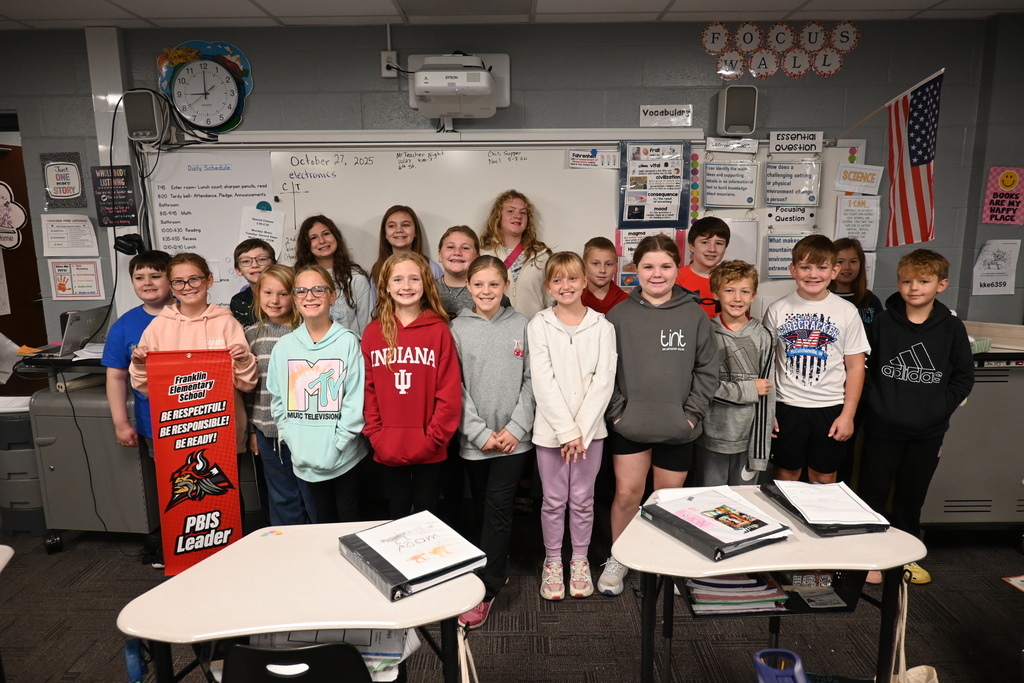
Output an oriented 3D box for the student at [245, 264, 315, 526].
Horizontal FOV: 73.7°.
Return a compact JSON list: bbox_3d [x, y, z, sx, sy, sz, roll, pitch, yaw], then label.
[{"bbox_3d":[-0.964,0.358,2.940,0.320,1.369,0.260,-2,10,-10],"label":"student"}]

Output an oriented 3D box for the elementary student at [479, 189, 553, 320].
[{"bbox_3d":[0.032,0.136,3.018,0.420,1.580,0.280,-1,10,-3],"label":"elementary student"}]

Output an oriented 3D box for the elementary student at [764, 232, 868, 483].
[{"bbox_3d":[1.198,0.266,2.769,0.410,1.382,0.280,3,11,21],"label":"elementary student"}]

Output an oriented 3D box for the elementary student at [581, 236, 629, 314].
[{"bbox_3d":[0.428,0.256,3.155,0.390,1.466,0.270,0,9,3],"label":"elementary student"}]

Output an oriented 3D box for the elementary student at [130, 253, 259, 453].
[{"bbox_3d":[-1.206,0.330,2.673,0.440,1.345,0.330,-5,11,-21],"label":"elementary student"}]

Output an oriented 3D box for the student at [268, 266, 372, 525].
[{"bbox_3d":[-0.736,0.357,2.618,0.380,1.298,0.280,-3,10,-15],"label":"student"}]

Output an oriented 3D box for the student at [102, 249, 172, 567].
[{"bbox_3d":[-1.592,0.310,3.074,0.410,1.435,0.290,-3,10,-14],"label":"student"}]

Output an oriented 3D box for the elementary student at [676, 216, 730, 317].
[{"bbox_3d":[0.921,0.201,3.206,0.410,1.546,0.280,1,10,8],"label":"elementary student"}]

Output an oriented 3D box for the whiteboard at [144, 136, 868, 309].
[{"bbox_3d":[-0.035,-0.403,3.523,3.670,1.200,0.060,-1,10,0],"label":"whiteboard"}]

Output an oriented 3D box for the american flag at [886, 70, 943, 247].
[{"bbox_3d":[1.602,-0.701,2.764,0.090,0.650,0.400,-1,10,0],"label":"american flag"}]

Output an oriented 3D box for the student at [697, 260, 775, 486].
[{"bbox_3d":[0.879,0.324,2.737,0.370,1.285,0.280,2,10,16],"label":"student"}]

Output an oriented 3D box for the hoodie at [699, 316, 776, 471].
[{"bbox_3d":[0.913,0.214,2.803,0.320,0.630,0.270,2,10,14],"label":"hoodie"}]

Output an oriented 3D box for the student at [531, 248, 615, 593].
[{"bbox_3d":[0.246,0.341,2.825,0.365,1.412,0.270,0,9,2],"label":"student"}]

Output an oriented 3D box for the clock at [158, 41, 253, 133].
[{"bbox_3d":[-1.507,-1.253,3.357,0.465,0.445,0.060,-1,10,0],"label":"clock"}]

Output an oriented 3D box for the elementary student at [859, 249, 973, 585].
[{"bbox_3d":[1.569,0.295,2.734,0.410,1.327,0.290,4,11,24],"label":"elementary student"}]

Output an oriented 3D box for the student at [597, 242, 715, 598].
[{"bbox_3d":[0.568,0.287,2.659,0.430,1.392,0.290,1,10,11],"label":"student"}]

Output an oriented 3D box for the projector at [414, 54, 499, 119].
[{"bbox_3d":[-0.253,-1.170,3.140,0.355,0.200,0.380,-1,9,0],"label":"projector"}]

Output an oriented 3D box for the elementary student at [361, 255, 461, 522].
[{"bbox_3d":[-0.381,0.360,2.727,0.385,1.421,0.280,-1,9,1],"label":"elementary student"}]

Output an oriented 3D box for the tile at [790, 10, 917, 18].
[{"bbox_3d":[1.647,-1.570,3.270,0.600,0.018,0.135,-1,9,0],"label":"tile"}]

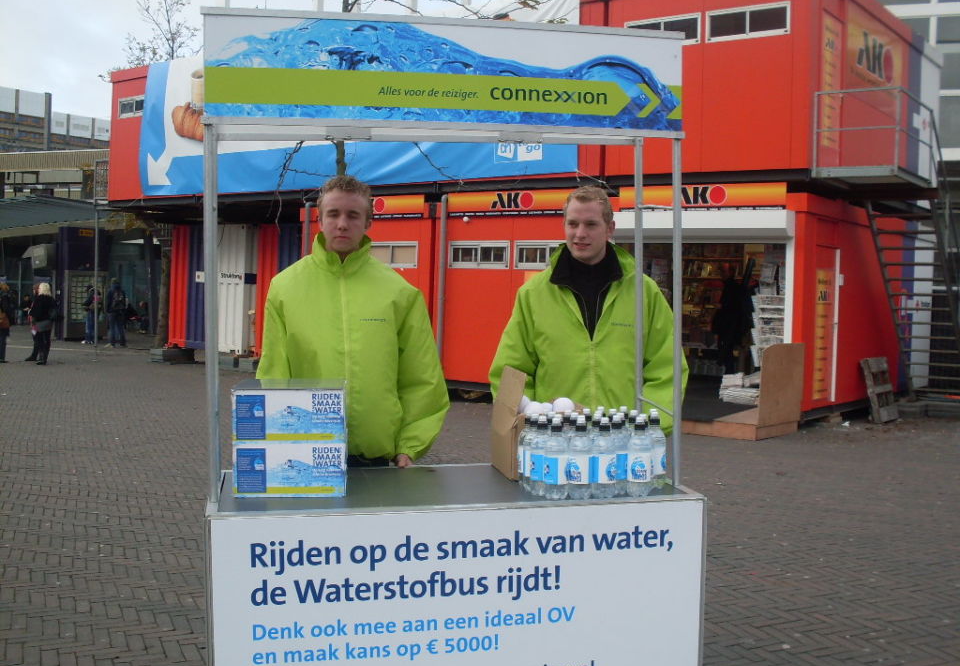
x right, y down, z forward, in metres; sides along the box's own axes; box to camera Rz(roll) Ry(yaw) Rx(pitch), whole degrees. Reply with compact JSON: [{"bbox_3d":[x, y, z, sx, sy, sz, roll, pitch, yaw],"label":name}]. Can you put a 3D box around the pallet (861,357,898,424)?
[{"bbox_3d":[5.742,0.815,15.100,0.115,0.902,0.863,-14,-9,36],"label":"pallet"}]

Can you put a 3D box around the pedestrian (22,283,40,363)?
[{"bbox_3d":[-9.438,-0.222,22.300,0.450,1.660,0.500,3,2,17],"label":"pedestrian"}]

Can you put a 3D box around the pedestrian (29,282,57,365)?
[{"bbox_3d":[-8.957,-0.195,21.600,0.430,1.690,0.520,3,2,30],"label":"pedestrian"}]

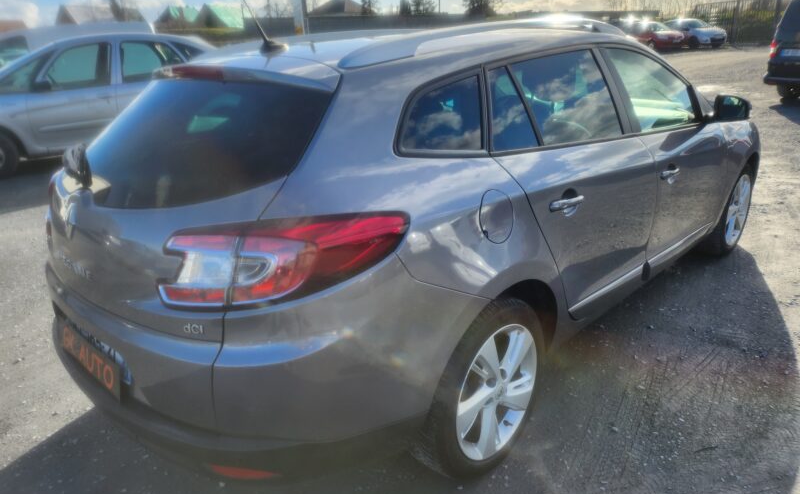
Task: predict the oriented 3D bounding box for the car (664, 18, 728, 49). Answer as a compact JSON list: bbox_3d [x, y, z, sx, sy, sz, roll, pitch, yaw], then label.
[{"bbox_3d":[16.490,-12.106,31.463,1.730,1.490,4.050,-8,22,-16],"label":"car"}]

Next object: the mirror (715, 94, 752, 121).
[{"bbox_3d":[1.681,-0.701,2.799,0.120,0.135,0.190,-18,26,-36],"label":"mirror"}]

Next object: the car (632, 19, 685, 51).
[{"bbox_3d":[12.970,-11.414,30.087,1.680,1.430,3.950,-16,25,-32],"label":"car"}]

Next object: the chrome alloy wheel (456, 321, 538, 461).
[{"bbox_3d":[0.292,0.480,1.936,0.170,0.470,0.470,18,28,42],"label":"chrome alloy wheel"}]

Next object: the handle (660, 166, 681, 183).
[{"bbox_3d":[1.232,-0.336,2.529,0.050,0.060,0.210,18,28,42],"label":"handle"}]

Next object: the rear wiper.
[{"bbox_3d":[-1.003,-0.259,1.731,0.075,0.115,0.310,-13,24,-26],"label":"rear wiper"}]

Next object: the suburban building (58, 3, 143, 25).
[{"bbox_3d":[-41.460,-30.545,77.658,9.800,6.200,7.000,-20,28,-39],"label":"suburban building"}]

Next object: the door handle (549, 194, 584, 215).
[{"bbox_3d":[0.594,-0.158,1.960,0.050,0.043,0.215,18,29,42],"label":"door handle"}]

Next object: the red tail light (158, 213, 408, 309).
[{"bbox_3d":[-0.272,0.024,1.361,0.570,0.185,0.190,-4,21,-4],"label":"red tail light"}]

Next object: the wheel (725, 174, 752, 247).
[{"bbox_3d":[2.191,-0.257,3.714,0.470,0.470,0.170,-20,28,-40],"label":"wheel"}]

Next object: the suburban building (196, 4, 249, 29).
[{"bbox_3d":[-24.764,-30.977,77.731,7.000,5.800,7.500,8,23,23],"label":"suburban building"}]

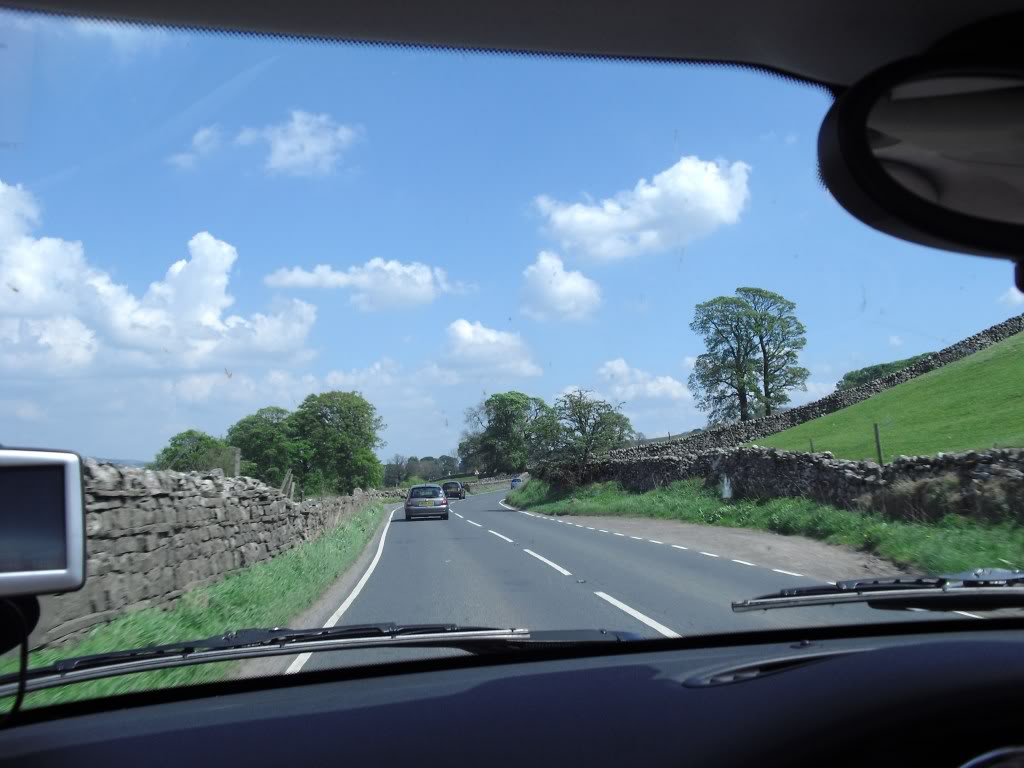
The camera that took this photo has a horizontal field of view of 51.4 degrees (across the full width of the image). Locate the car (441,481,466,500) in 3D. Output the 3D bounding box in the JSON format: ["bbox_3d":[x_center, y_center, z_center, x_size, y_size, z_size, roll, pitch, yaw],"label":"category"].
[{"bbox_3d":[-5.060,9.320,93.500,1.680,1.550,4.150,-1,-5,3],"label":"car"}]

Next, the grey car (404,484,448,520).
[{"bbox_3d":[-3.400,4.630,42.200,1.660,1.420,3.850,0,-5,-6],"label":"grey car"}]

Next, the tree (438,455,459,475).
[{"bbox_3d":[-21.600,27.200,360.000,6.800,7.000,6.800,0,-5,0],"label":"tree"}]

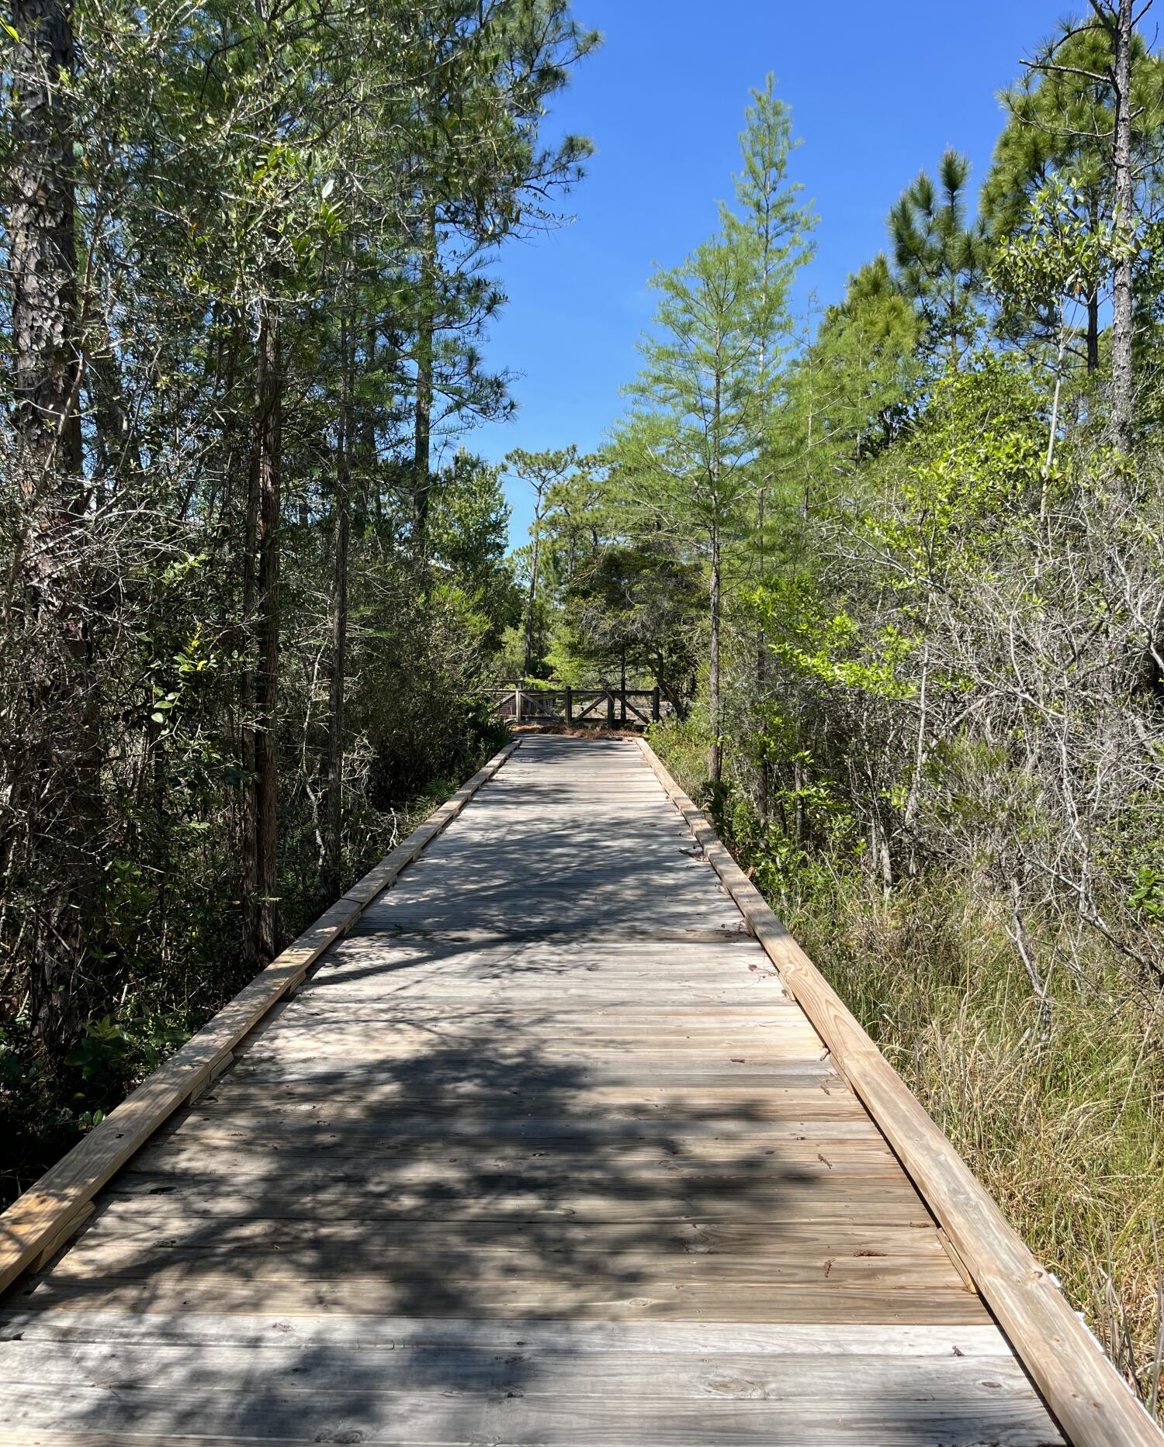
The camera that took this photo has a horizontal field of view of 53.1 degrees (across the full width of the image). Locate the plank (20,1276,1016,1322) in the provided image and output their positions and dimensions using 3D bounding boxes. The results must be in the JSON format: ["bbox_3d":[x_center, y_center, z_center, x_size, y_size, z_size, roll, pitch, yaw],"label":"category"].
[{"bbox_3d":[-0.183,1.288,2.562,2.380,0.038,0.143,0,3,1],"label":"plank"}]

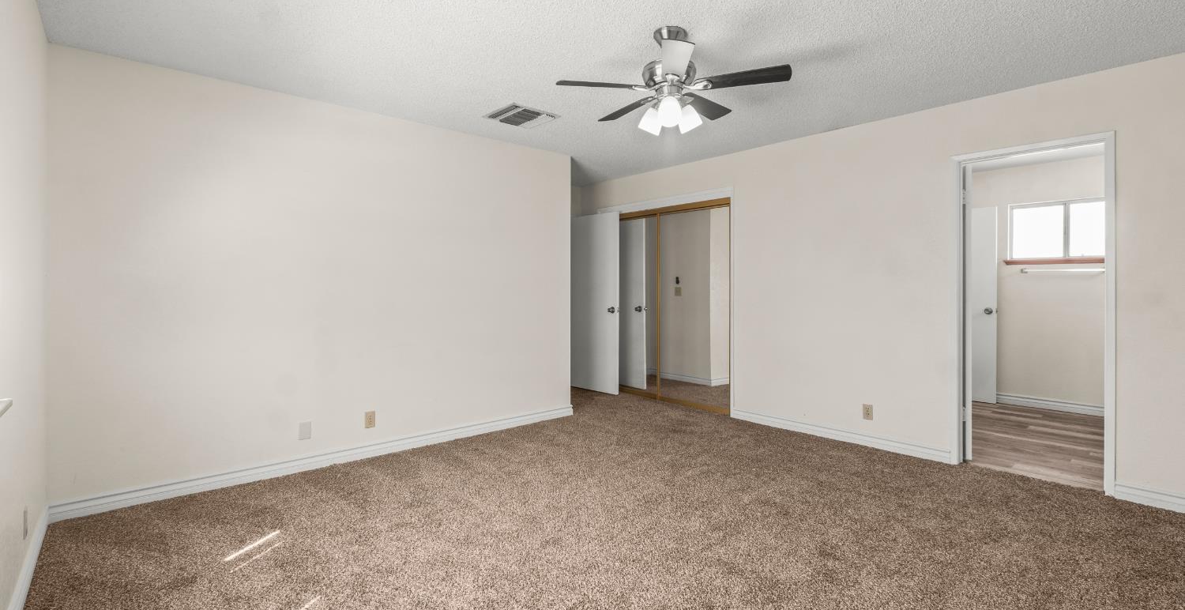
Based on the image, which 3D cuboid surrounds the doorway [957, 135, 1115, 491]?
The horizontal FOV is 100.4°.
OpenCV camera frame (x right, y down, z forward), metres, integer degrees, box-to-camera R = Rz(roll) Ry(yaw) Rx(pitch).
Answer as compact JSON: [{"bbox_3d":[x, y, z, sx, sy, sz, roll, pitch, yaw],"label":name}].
[{"bbox_3d":[2.780,0.055,3.130,0.130,2.070,0.760,-1,1,-43],"label":"doorway"}]

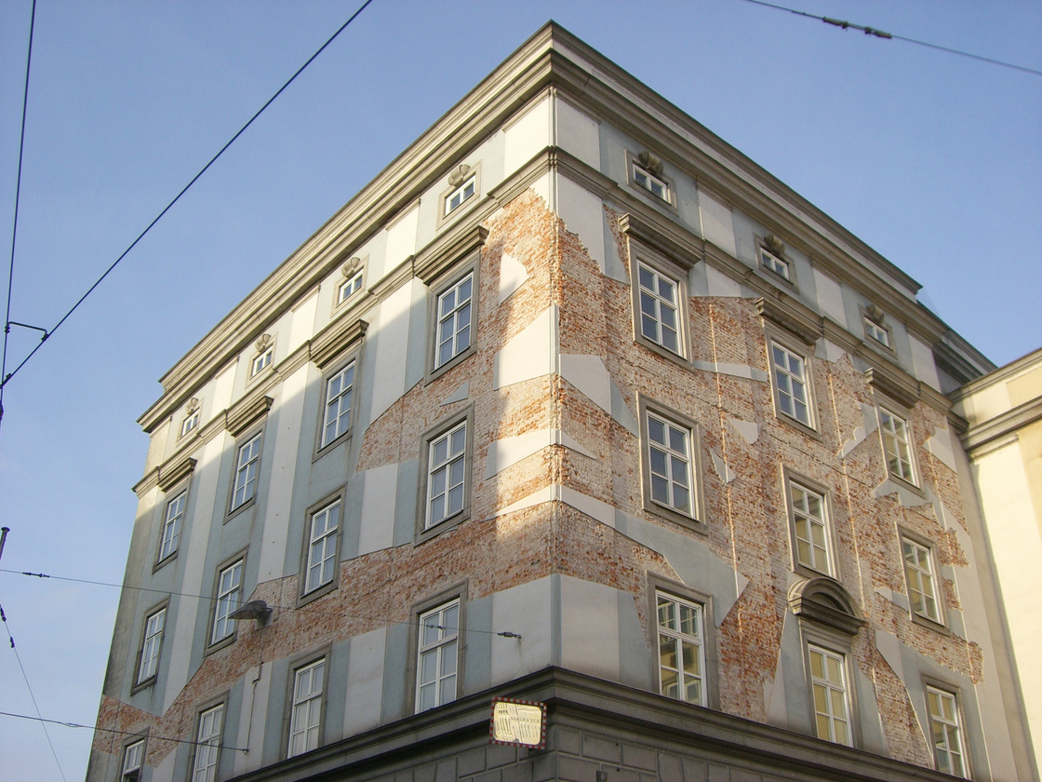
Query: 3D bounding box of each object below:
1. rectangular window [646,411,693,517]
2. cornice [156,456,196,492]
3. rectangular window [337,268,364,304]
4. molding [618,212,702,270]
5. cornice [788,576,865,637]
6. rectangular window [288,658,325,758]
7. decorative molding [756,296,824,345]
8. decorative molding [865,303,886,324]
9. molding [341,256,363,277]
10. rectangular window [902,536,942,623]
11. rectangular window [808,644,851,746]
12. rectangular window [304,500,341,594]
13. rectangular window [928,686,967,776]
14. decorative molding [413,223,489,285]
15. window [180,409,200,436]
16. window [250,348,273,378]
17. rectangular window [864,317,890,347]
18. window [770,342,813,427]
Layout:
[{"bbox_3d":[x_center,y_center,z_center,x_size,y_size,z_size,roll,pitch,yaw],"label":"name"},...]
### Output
[{"bbox_3d":[2.997,1.496,23.032,1.320,2.030,0.160,25,-38,-36],"label":"rectangular window"},{"bbox_3d":[-10.941,2.765,36.285,0.300,0.370,2.520,22,-36,-32],"label":"cornice"},{"bbox_3d":[-4.499,-2.753,30.560,0.150,0.550,1.170,22,-36,-32],"label":"rectangular window"},{"bbox_3d":[3.069,-3.222,25.111,2.436,0.280,0.308,25,-38,-36],"label":"molding"},{"bbox_3d":[6.290,4.400,23.550,2.200,0.900,0.340,25,-40,-33],"label":"cornice"},{"bbox_3d":[-4.497,6.857,24.591,0.160,1.988,1.316,22,-36,-32],"label":"rectangular window"},{"bbox_3d":[6.658,-1.602,28.279,2.480,0.360,0.310,25,-38,-36],"label":"decorative molding"},{"bbox_3d":[9.909,-2.065,31.797,0.840,0.420,0.210,25,-38,-36],"label":"decorative molding"},{"bbox_3d":[-4.480,-3.269,30.220,0.210,0.441,0.756,24,-38,-33],"label":"molding"},{"bbox_3d":[9.725,4.582,27.779,1.228,2.037,0.137,25,-39,-34],"label":"rectangular window"},{"bbox_3d":[6.260,6.308,23.493,1.280,1.988,0.160,25,-38,-36],"label":"rectangular window"},{"bbox_3d":[-4.419,3.503,25.612,0.150,2.000,1.190,25,-40,-33],"label":"rectangular window"},{"bbox_3d":[9.626,7.711,25.866,1.228,2.037,0.137,25,-39,-34],"label":"rectangular window"},{"bbox_3d":[-1.554,-2.957,25.577,0.308,0.280,2.436,22,-36,-32],"label":"decorative molding"},{"bbox_3d":[-10.241,0.996,35.536,0.150,0.600,1.060,25,-40,-33],"label":"window"},{"bbox_3d":[-7.645,-0.849,34.044,0.150,0.560,1.150,22,-36,-32],"label":"window"},{"bbox_3d":[9.840,-1.604,31.599,1.092,0.588,0.126,25,-39,-34],"label":"rectangular window"},{"bbox_3d":[6.291,-0.148,26.631,1.190,2.000,0.150,25,-40,-33],"label":"window"}]

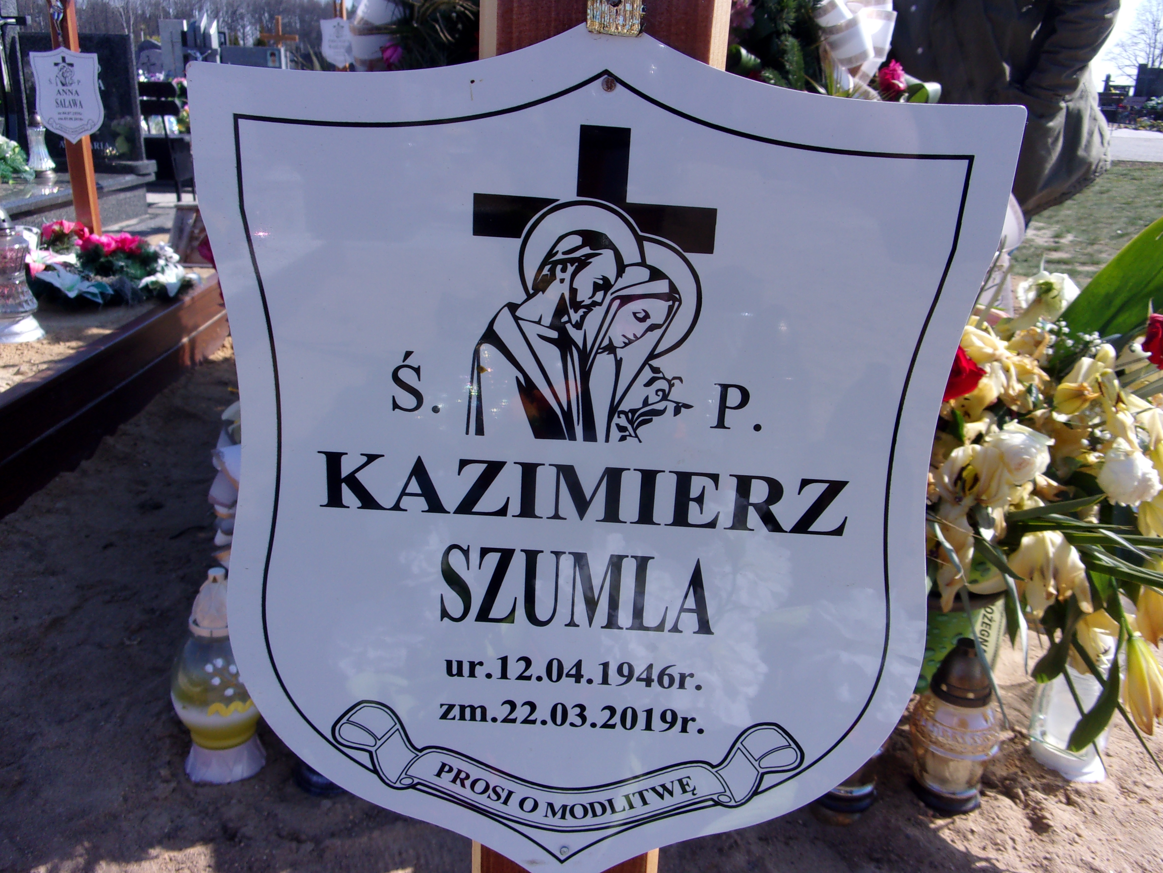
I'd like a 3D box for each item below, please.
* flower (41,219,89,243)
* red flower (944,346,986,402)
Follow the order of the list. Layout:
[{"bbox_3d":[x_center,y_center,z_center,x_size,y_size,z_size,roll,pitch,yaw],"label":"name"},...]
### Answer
[{"bbox_3d":[-1.810,-0.719,3.300,0.160,0.085,0.130,-1,22,-9],"label":"flower"},{"bbox_3d":[0.431,-0.071,1.080,0.070,0.062,0.066,9,22,16],"label":"red flower"}]

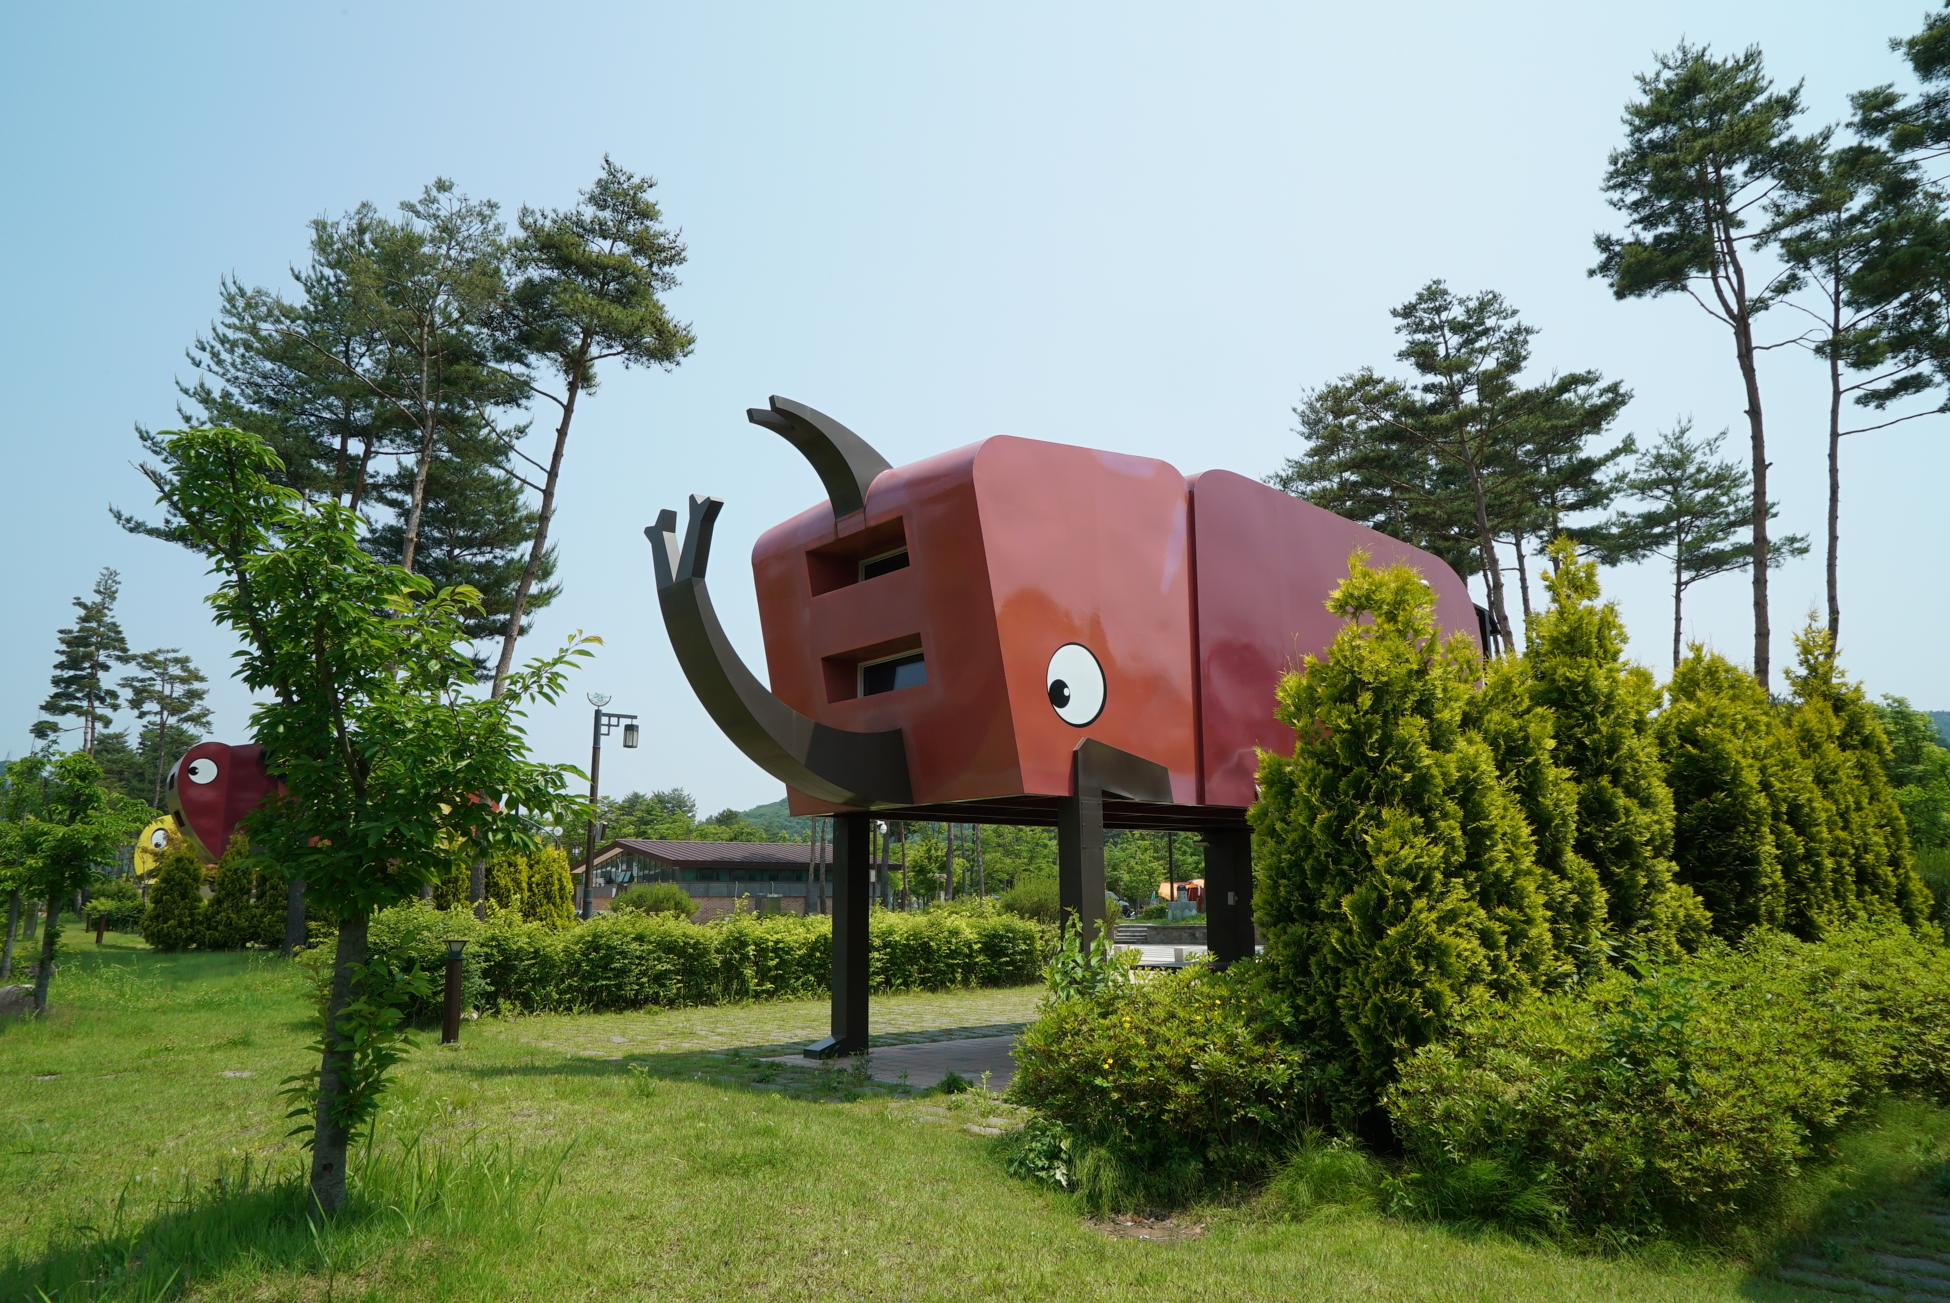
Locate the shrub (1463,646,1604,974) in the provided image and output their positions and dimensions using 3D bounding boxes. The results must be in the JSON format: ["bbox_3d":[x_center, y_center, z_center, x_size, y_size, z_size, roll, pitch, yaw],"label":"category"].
[{"bbox_3d":[3.705,1.593,9.056,1.160,3.186,1.160,-4,-11,22],"label":"shrub"}]

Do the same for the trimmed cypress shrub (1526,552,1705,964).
[{"bbox_3d":[4.841,1.216,10.138,1.385,4.290,1.385,-5,-11,25],"label":"trimmed cypress shrub"}]

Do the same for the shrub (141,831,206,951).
[{"bbox_3d":[-27.625,8.226,44.799,2.204,4.041,2.204,6,-13,-31],"label":"shrub"}]

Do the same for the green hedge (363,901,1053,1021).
[{"bbox_3d":[-3.253,4.806,20.872,1.300,1.350,12.272,-11,-15,43],"label":"green hedge"}]

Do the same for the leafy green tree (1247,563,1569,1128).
[{"bbox_3d":[2.790,1.171,8.476,1.916,3.730,1.916,-4,-11,18],"label":"leafy green tree"}]

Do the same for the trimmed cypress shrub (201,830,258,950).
[{"bbox_3d":[-18.021,5.872,31.482,1.186,2.946,1.186,5,-12,-29],"label":"trimmed cypress shrub"}]

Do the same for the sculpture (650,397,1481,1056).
[{"bbox_3d":[1.252,1.113,13.462,9.778,5.743,3.530,9,-14,-40],"label":"sculpture"}]

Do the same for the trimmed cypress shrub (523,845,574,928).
[{"bbox_3d":[-9.651,5.663,29.476,1.118,2.531,1.118,3,-11,-18],"label":"trimmed cypress shrub"}]

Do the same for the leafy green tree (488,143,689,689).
[{"bbox_3d":[-7.279,-1.925,23.715,3.838,15.415,3.838,3,-11,-17],"label":"leafy green tree"}]

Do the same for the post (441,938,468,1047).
[{"bbox_3d":[-5.533,3.605,13.834,0.292,1.108,0.292,4,-12,-21],"label":"post"}]

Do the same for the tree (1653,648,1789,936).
[{"bbox_3d":[6.964,1.826,12.159,1.213,3.766,1.213,-6,-12,29],"label":"tree"}]

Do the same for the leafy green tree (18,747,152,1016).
[{"bbox_3d":[-13.277,3.372,19.344,1.971,3.770,1.971,7,-13,-33],"label":"leafy green tree"}]

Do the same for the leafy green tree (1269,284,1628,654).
[{"bbox_3d":[10.122,-0.924,27.068,7.162,14.363,7.162,-4,-11,21],"label":"leafy green tree"}]

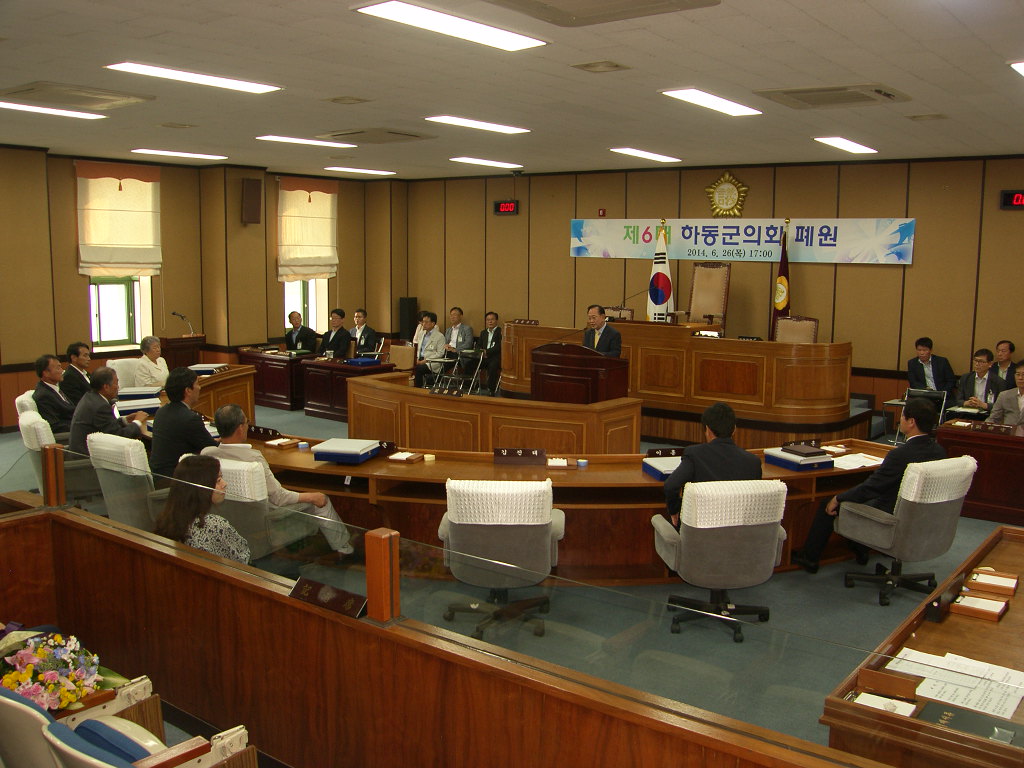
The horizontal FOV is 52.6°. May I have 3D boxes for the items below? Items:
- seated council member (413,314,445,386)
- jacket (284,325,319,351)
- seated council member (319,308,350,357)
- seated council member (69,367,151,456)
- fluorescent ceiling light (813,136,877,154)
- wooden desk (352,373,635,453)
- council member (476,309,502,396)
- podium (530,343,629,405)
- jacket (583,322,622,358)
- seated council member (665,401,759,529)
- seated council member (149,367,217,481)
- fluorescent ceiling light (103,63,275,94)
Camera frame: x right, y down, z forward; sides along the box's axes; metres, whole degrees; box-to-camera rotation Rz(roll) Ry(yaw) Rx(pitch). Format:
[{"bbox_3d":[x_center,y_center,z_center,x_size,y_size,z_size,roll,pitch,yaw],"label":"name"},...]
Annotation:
[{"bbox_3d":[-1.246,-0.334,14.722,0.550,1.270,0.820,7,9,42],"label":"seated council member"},{"bbox_3d":[-3.001,-0.536,14.765,0.550,0.660,0.360,6,8,37],"label":"jacket"},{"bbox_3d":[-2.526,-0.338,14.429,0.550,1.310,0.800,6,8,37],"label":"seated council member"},{"bbox_3d":[-2.848,0.488,7.740,0.820,1.250,0.560,-1,7,-16],"label":"seated council member"},{"bbox_3d":[3.576,-2.587,11.098,0.310,0.080,1.320,5,8,34],"label":"fluorescent ceiling light"},{"bbox_3d":[-0.293,0.463,9.932,3.100,0.840,1.000,6,8,37],"label":"wooden desk"},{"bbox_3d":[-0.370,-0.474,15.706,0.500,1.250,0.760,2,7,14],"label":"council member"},{"bbox_3d":[0.721,0.175,10.980,0.920,1.220,0.580,6,9,35],"label":"podium"},{"bbox_3d":[0.979,-0.308,11.245,0.480,0.740,0.320,7,9,39],"label":"jacket"},{"bbox_3d":[1.191,0.714,6.362,0.580,1.240,0.800,-1,7,-14],"label":"seated council member"},{"bbox_3d":[-2.152,0.531,7.192,0.580,1.300,0.820,7,9,41],"label":"seated council member"},{"bbox_3d":[-2.225,-2.151,7.301,0.260,0.060,1.250,6,9,37],"label":"fluorescent ceiling light"}]

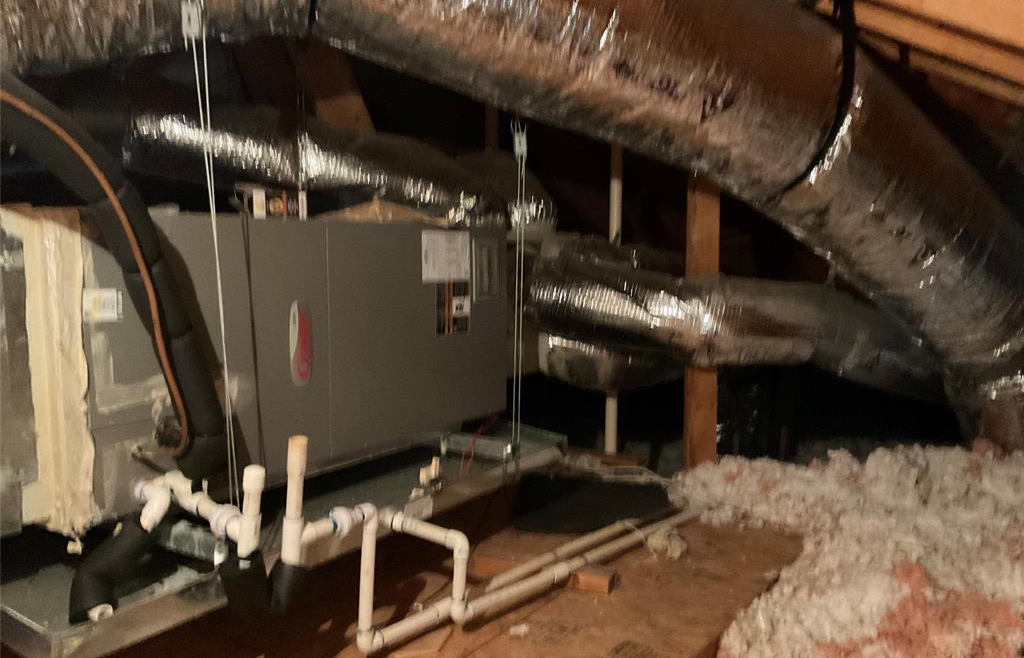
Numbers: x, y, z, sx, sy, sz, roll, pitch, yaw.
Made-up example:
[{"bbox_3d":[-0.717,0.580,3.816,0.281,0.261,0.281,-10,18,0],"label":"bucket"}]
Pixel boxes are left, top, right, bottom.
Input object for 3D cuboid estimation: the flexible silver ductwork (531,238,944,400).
[{"bbox_3d":[0.625,0.000,2.540,1.200,0.410,0.340,1,5,17],"label":"flexible silver ductwork"}]

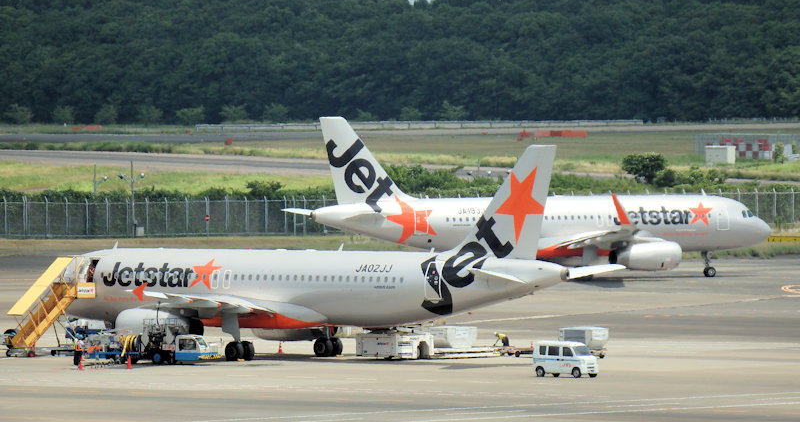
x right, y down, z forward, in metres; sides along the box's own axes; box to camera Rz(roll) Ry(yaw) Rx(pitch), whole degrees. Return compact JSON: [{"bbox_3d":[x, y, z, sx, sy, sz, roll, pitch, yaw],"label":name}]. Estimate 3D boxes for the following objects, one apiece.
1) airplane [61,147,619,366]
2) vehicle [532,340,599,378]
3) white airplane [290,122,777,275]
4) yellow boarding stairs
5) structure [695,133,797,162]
[{"bbox_3d":[-5.583,2.234,476.555,37.570,11.760,34.100,1,2,39],"label":"airplane"},{"bbox_3d":[8.680,7.721,452.771,3.395,1.890,1.475,1,2,38],"label":"vehicle"},{"bbox_3d":[10.407,-0.936,620.639,37.570,11.760,35.800,-1,1,-29],"label":"white airplane"},{"bbox_3d":[-19.642,5.328,481.560,1.900,5.450,6.200,1,2,39],"label":"yellow boarding stairs"},{"bbox_3d":[45.368,-8.207,1138.000,12.800,3.600,8.000,0,1,0],"label":"structure"}]

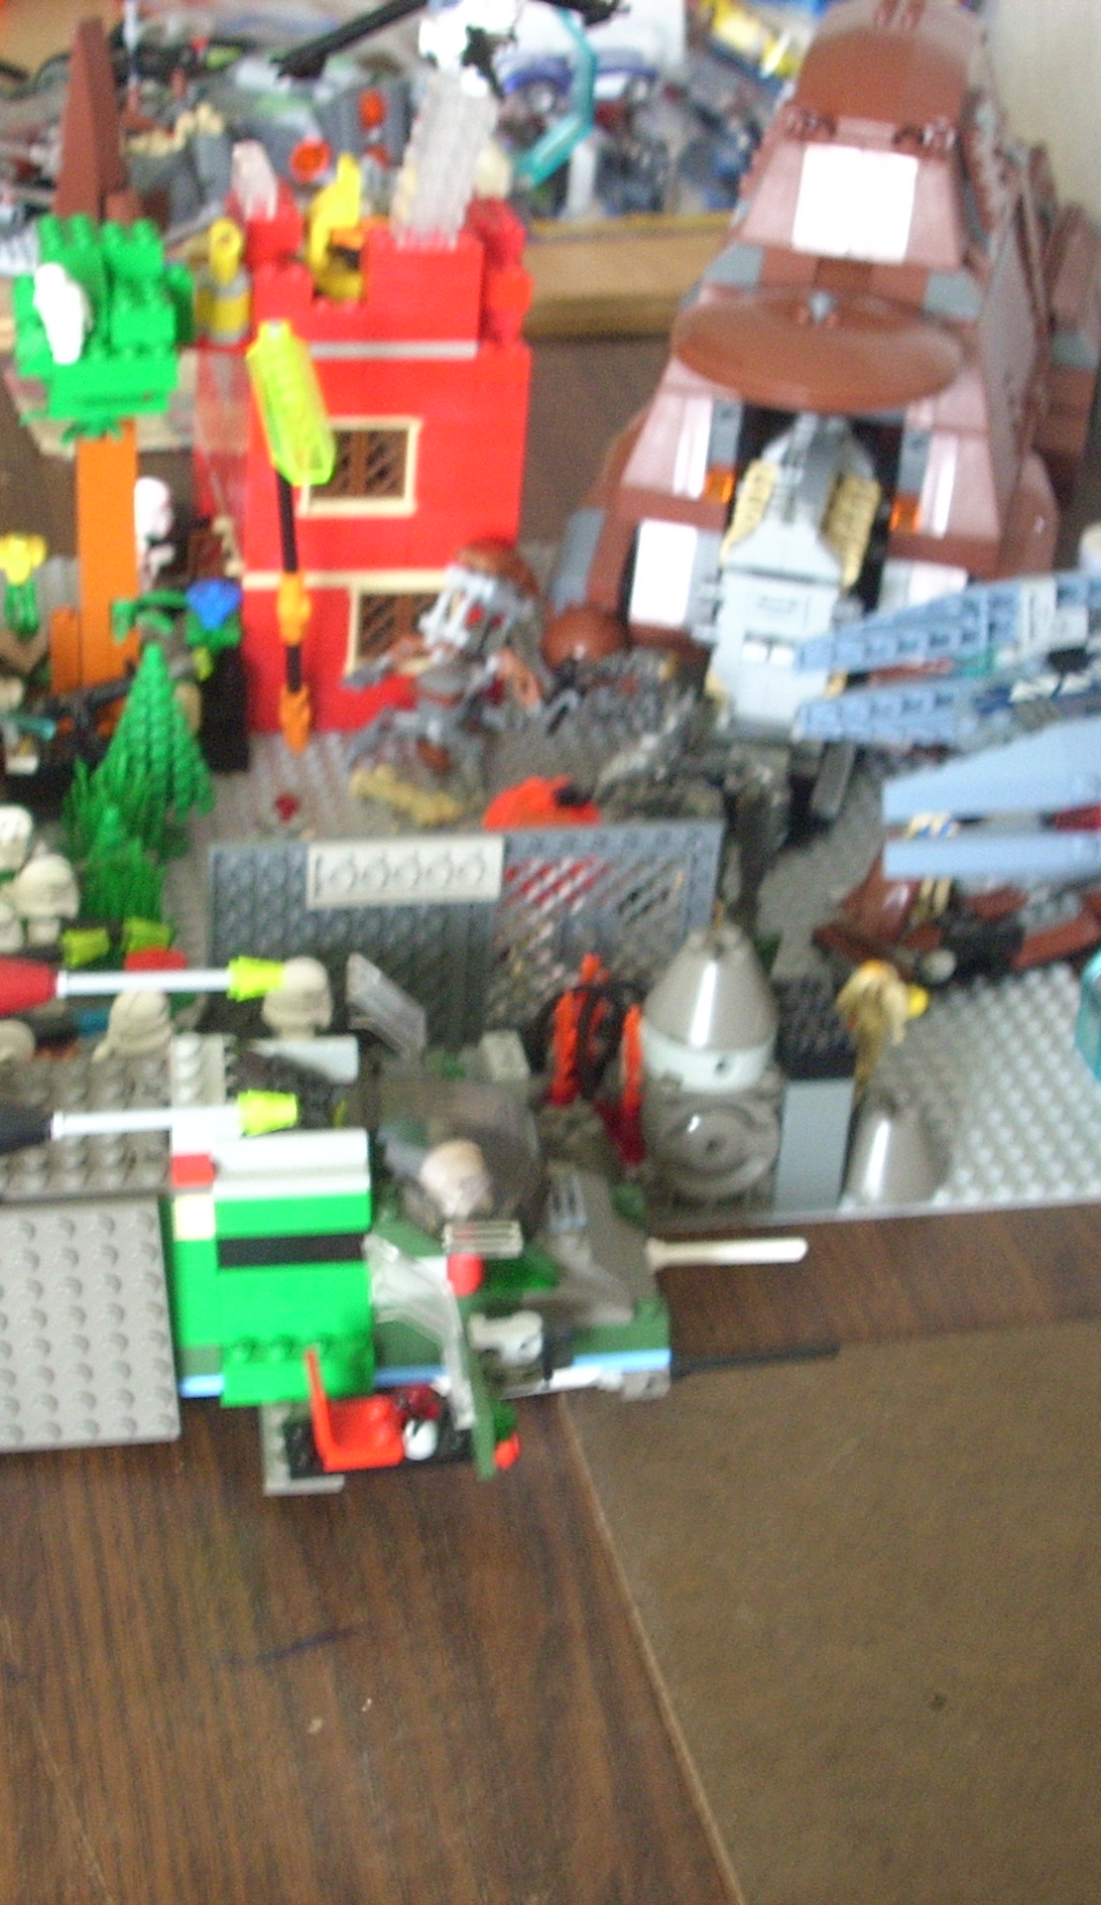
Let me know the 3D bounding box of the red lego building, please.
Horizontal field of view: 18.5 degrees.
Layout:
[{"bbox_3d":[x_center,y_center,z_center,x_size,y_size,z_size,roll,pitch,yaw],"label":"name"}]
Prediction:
[{"bbox_3d":[-0.058,-0.147,1.002,0.089,0.157,0.048,-3,32,-12],"label":"red lego building"}]

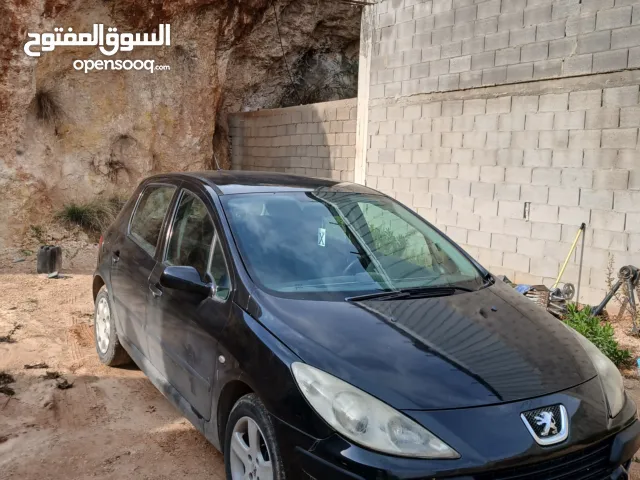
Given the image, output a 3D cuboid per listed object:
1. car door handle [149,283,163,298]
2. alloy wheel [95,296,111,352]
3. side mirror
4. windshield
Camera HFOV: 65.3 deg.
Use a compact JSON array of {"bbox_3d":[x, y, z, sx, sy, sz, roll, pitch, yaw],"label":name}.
[{"bbox_3d":[-0.933,0.286,2.830,0.045,0.060,0.180,-1,7,-36],"label":"car door handle"},{"bbox_3d":[-1.665,0.679,4.011,0.160,0.440,0.440,-1,7,-36],"label":"alloy wheel"},{"bbox_3d":[-0.645,0.202,2.430,0.235,0.140,0.120,-1,7,-36],"label":"side mirror"},{"bbox_3d":[0.169,-0.023,2.738,1.430,0.200,0.940,-1,34,-36],"label":"windshield"}]

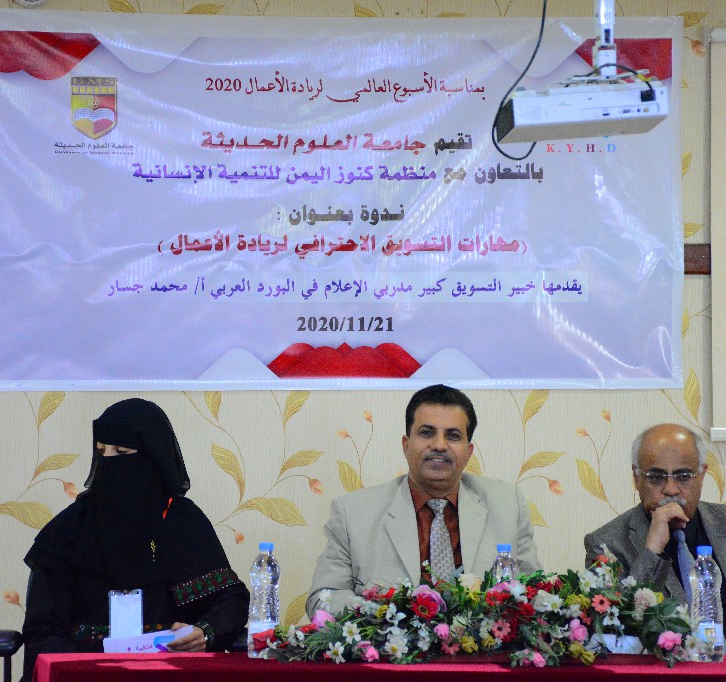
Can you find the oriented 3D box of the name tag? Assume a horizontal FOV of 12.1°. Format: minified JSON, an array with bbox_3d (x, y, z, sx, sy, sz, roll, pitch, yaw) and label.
[{"bbox_3d":[-0.536,0.622,7.720,0.079,0.120,0.008,0,-1,0],"label":"name tag"}]

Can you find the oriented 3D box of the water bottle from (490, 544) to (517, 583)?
[{"bbox_3d":[0.313,0.574,7.550,0.068,0.248,0.068,0,-1,0],"label":"water bottle"}]

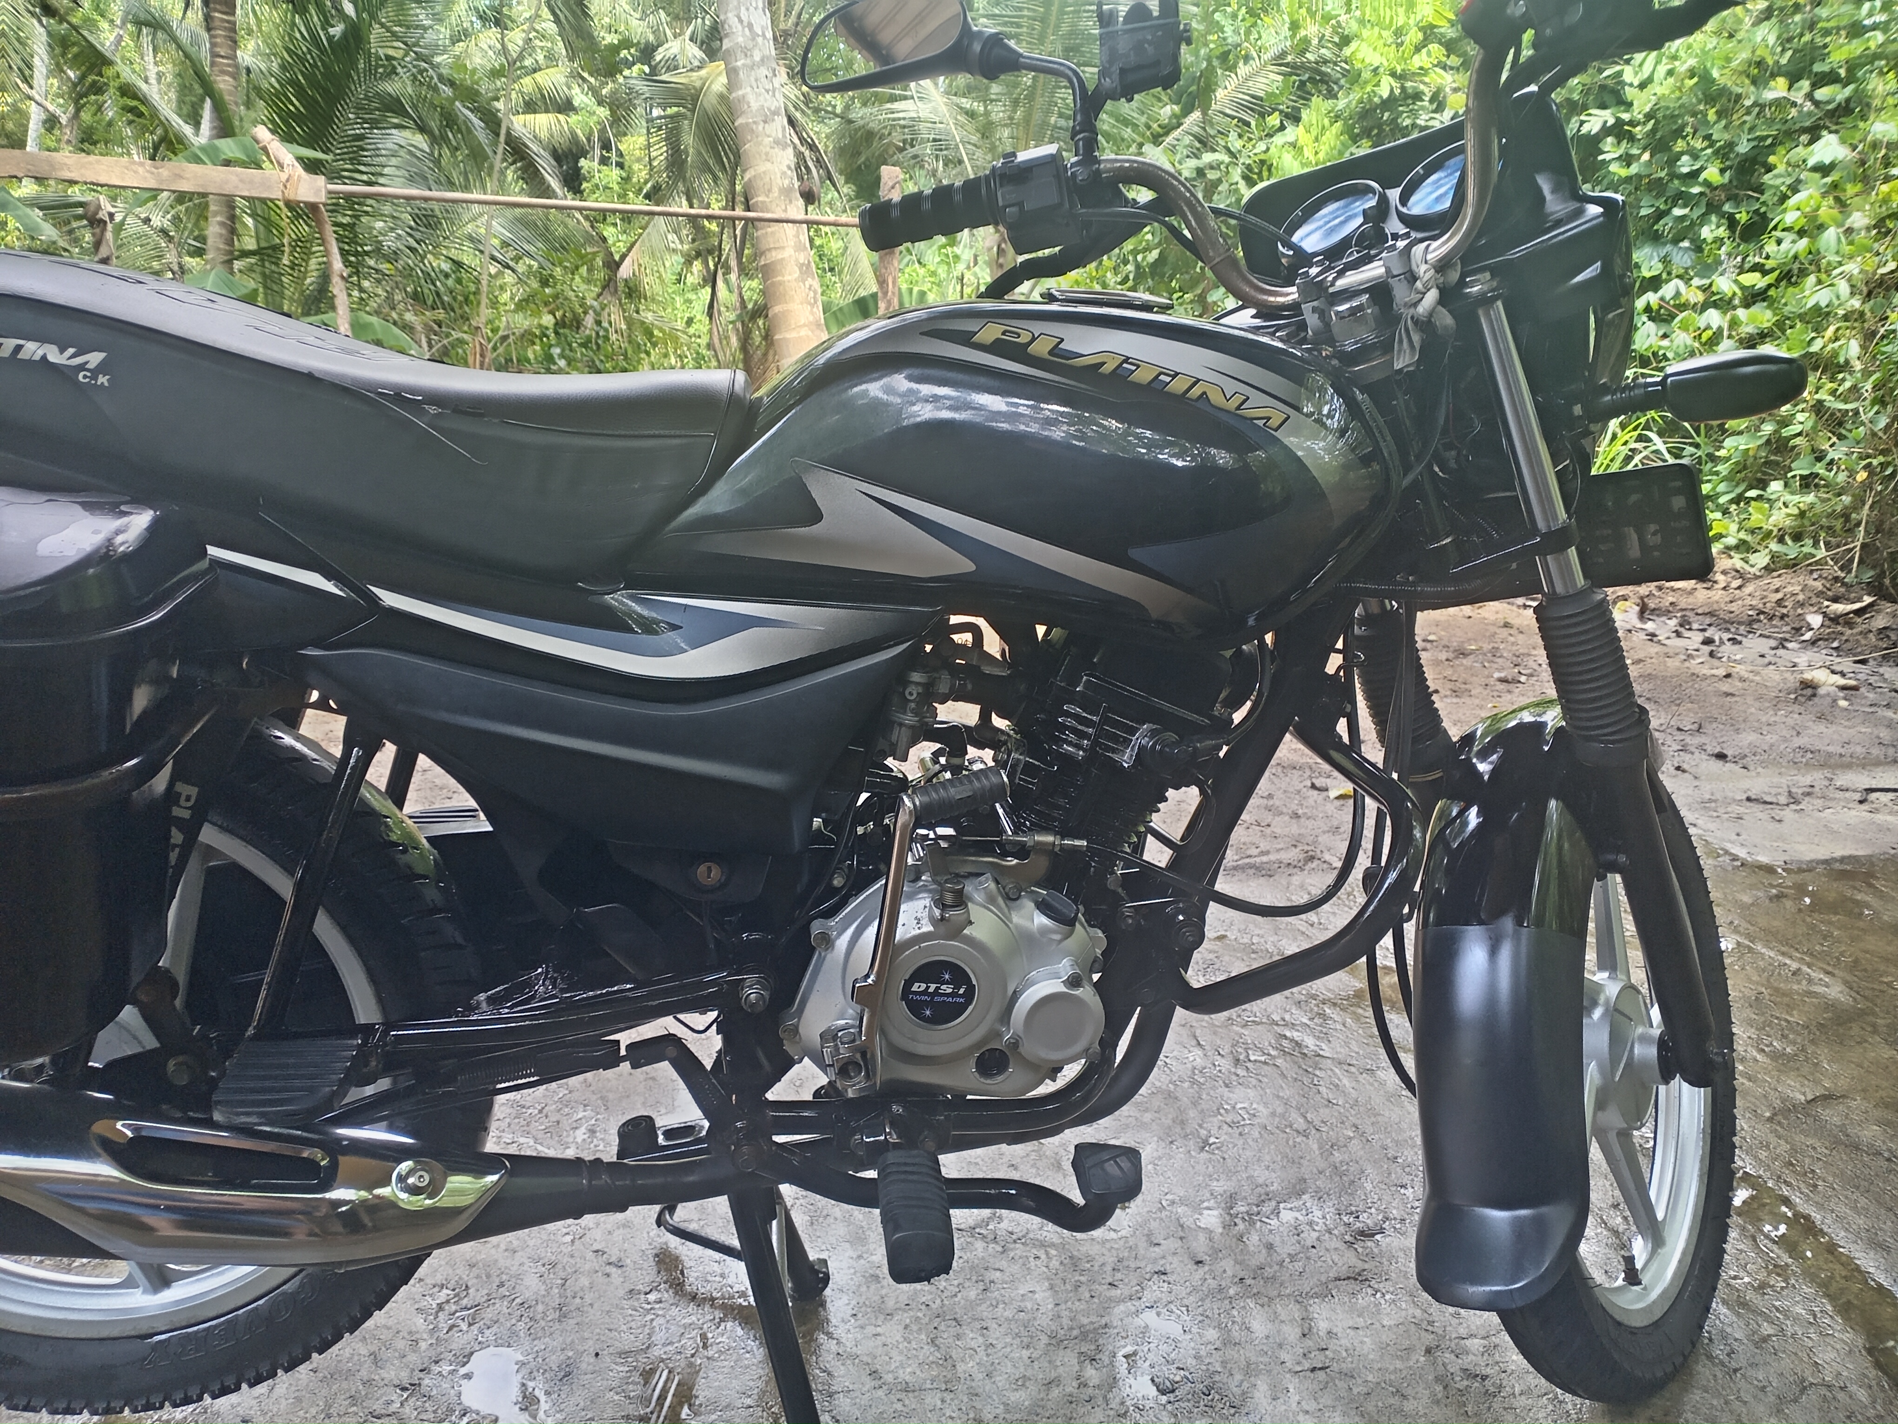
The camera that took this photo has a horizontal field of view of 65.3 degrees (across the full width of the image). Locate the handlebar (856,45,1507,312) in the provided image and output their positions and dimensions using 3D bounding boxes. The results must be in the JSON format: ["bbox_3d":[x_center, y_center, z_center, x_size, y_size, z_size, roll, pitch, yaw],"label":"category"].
[{"bbox_3d":[0.251,-0.386,1.052,0.700,0.180,0.156,-9,8,41],"label":"handlebar"}]

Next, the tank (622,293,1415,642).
[{"bbox_3d":[0.042,-0.187,1.074,0.540,0.225,0.290,1,15,-7],"label":"tank"}]

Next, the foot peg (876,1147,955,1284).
[{"bbox_3d":[-0.026,0.336,0.994,0.043,0.037,0.102,1,15,-7],"label":"foot peg"}]

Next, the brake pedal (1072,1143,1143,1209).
[{"bbox_3d":[0.109,0.312,0.999,0.042,0.030,0.048,1,15,-7],"label":"brake pedal"}]

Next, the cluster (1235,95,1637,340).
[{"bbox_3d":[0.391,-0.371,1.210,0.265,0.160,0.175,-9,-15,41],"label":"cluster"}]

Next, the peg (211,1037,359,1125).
[{"bbox_3d":[-0.401,0.227,0.908,0.068,0.020,0.086,1,15,-7],"label":"peg"}]

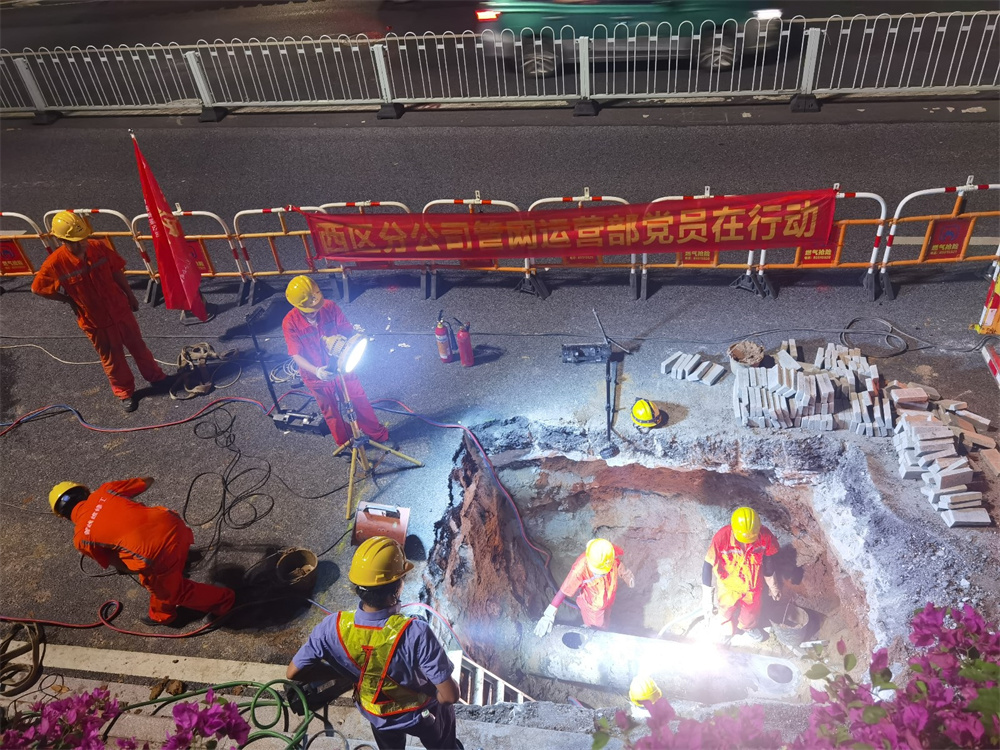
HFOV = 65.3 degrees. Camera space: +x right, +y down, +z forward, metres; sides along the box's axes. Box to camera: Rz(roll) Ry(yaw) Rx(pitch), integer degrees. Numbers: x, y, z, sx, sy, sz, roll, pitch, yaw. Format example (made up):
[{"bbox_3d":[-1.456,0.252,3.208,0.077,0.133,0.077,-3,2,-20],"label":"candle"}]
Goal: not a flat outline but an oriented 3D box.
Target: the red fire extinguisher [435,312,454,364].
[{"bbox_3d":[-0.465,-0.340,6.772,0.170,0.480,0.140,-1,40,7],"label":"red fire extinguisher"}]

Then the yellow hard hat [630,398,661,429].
[{"bbox_3d":[1.135,0.277,6.035,0.220,0.160,0.280,-33,46,-28],"label":"yellow hard hat"}]

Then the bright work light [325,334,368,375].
[{"bbox_3d":[-1.019,-0.139,5.160,0.200,0.290,0.290,30,50,16],"label":"bright work light"}]

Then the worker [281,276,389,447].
[{"bbox_3d":[-1.158,-0.017,5.644,0.540,1.530,0.520,-25,43,-21],"label":"worker"}]

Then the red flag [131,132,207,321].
[{"bbox_3d":[-3.131,-1.328,7.262,0.380,1.780,0.220,-20,41,-23],"label":"red flag"}]

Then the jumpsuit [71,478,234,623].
[{"bbox_3d":[-2.020,1.103,4.719,0.680,1.060,0.580,4,41,13],"label":"jumpsuit"}]

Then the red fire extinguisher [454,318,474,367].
[{"bbox_3d":[-0.305,-0.296,6.704,0.150,0.465,0.140,-4,39,3],"label":"red fire extinguisher"}]

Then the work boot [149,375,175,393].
[{"bbox_3d":[-3.049,0.048,6.955,0.280,0.130,0.110,17,45,26],"label":"work boot"}]

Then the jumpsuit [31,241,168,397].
[{"bbox_3d":[-3.234,-0.440,6.453,0.670,1.400,0.380,-27,44,-23],"label":"jumpsuit"}]

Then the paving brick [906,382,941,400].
[{"bbox_3d":[3.254,0.126,5.972,0.205,0.055,0.105,13,43,22],"label":"paving brick"}]

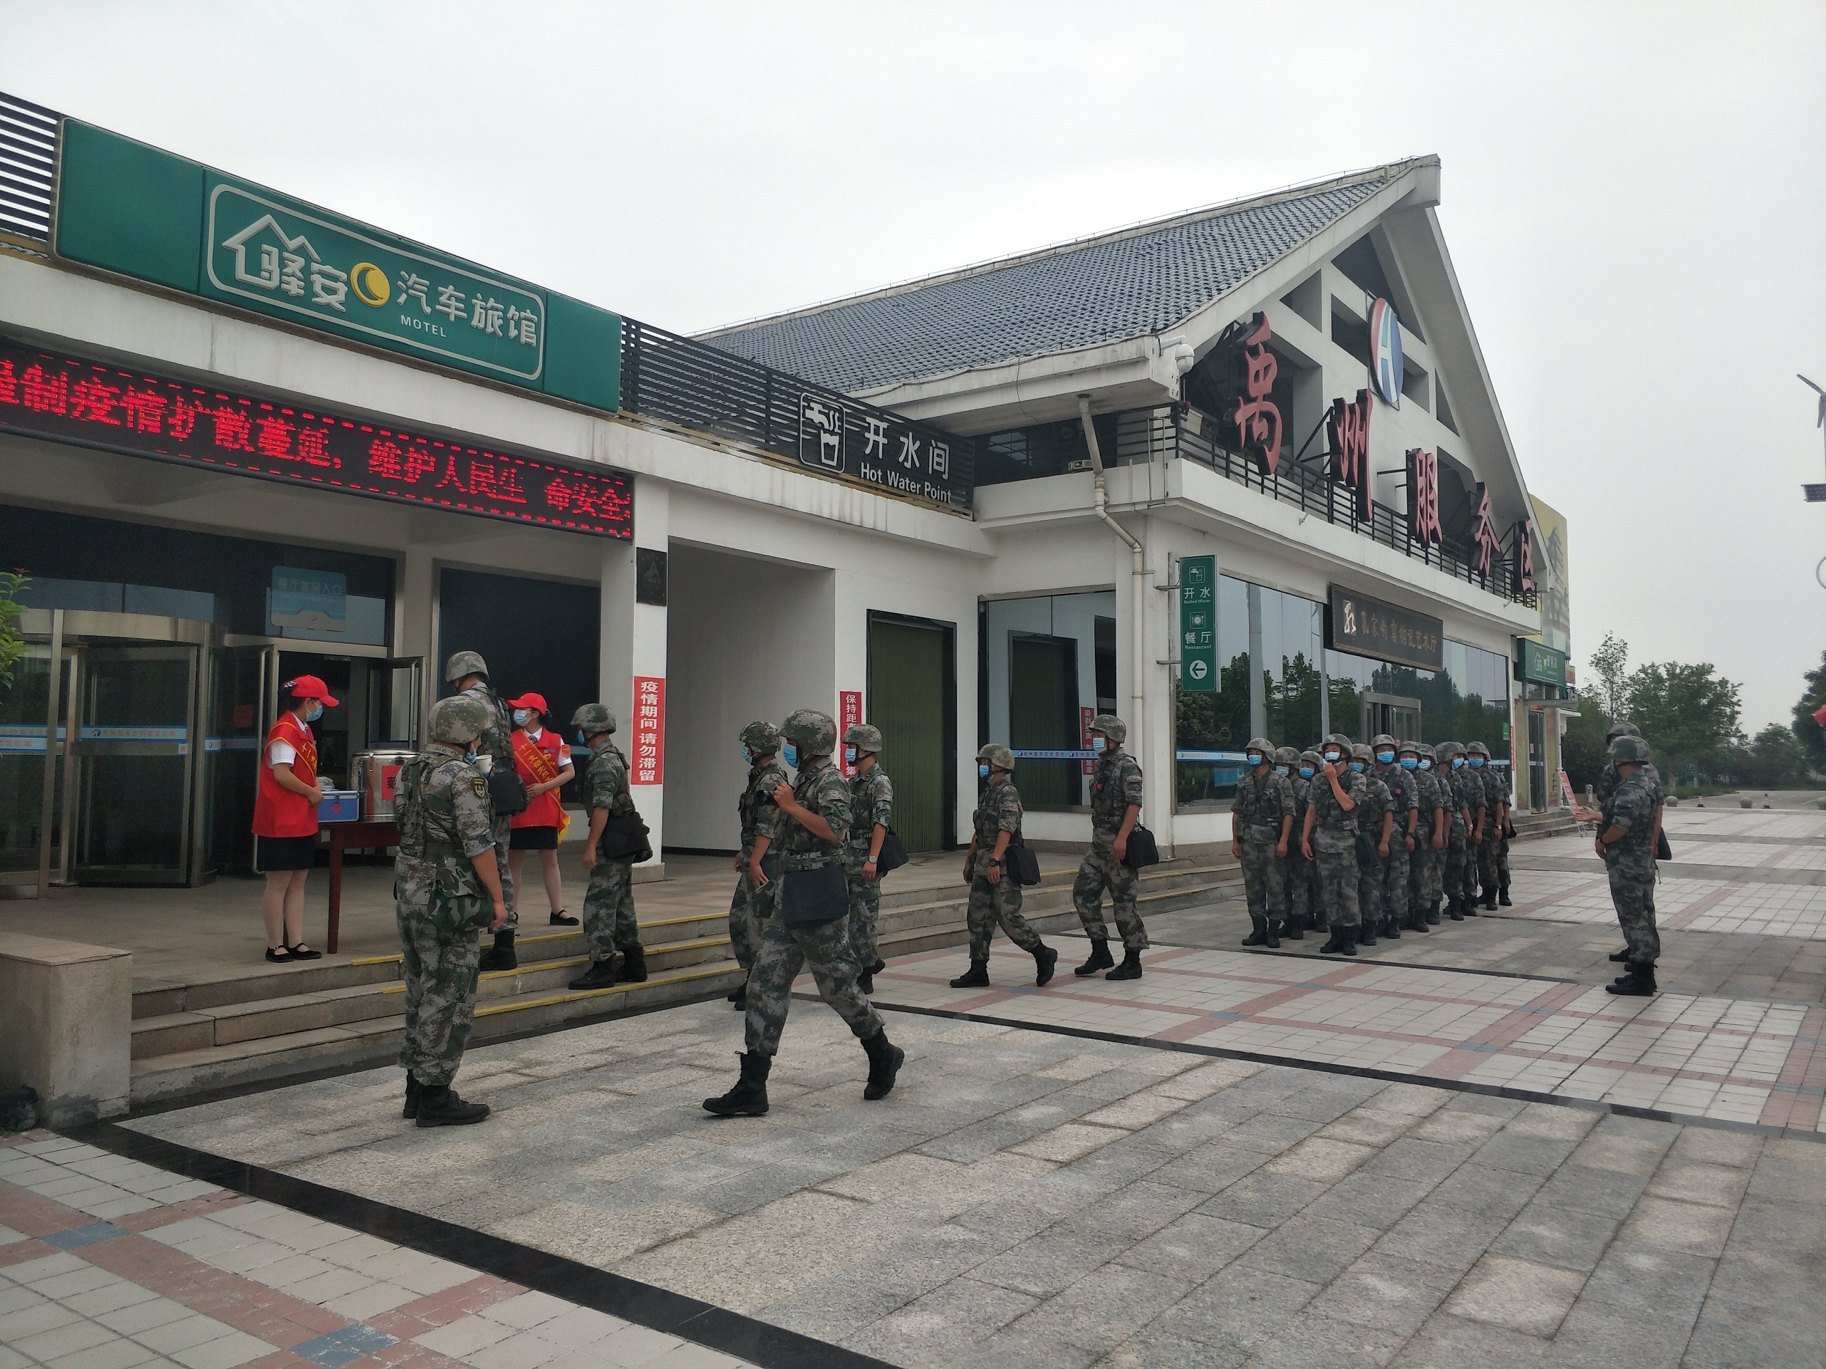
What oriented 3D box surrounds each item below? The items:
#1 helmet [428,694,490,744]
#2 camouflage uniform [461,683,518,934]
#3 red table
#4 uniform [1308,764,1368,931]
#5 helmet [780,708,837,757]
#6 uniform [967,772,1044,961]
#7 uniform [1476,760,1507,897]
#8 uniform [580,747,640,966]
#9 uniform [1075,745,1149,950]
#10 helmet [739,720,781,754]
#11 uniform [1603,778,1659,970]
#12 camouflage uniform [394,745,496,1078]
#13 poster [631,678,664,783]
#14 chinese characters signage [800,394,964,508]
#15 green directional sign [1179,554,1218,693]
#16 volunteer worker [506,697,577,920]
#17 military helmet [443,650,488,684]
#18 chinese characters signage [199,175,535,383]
[{"bbox_3d":[-1.968,0.152,5.740,0.270,0.215,0.240,3,-4,-40],"label":"helmet"},{"bbox_3d":[-2.601,0.740,8.000,0.380,1.500,0.470,-3,-5,37],"label":"camouflage uniform"},{"bbox_3d":[-3.304,1.250,8.429,0.560,0.770,1.200,-3,-5,37],"label":"red table"},{"bbox_3d":[3.540,1.351,11.000,0.490,1.360,0.310,-2,-4,30],"label":"uniform"},{"bbox_3d":[-0.456,0.213,5.780,0.265,0.205,0.235,0,-4,-12],"label":"helmet"},{"bbox_3d":[0.647,1.279,9.270,0.430,1.330,0.440,1,-4,-25],"label":"uniform"},{"bbox_3d":[6.147,1.519,14.134,0.500,1.400,0.320,-2,-4,37],"label":"uniform"},{"bbox_3d":[-1.877,1.030,8.164,0.330,1.361,0.480,0,-3,5],"label":"uniform"},{"bbox_3d":[1.419,1.164,9.400,0.420,1.460,0.460,2,-5,-28],"label":"uniform"},{"bbox_3d":[-0.961,0.337,8.300,0.265,0.200,0.235,0,-4,-6],"label":"helmet"},{"bbox_3d":[4.903,1.256,8.985,0.350,1.314,0.490,-2,-4,40],"label":"uniform"},{"bbox_3d":[-2.022,0.988,5.690,0.360,1.430,0.460,3,-4,-40],"label":"camouflage uniform"},{"bbox_3d":[-2.602,0.457,13.000,0.030,1.070,0.400,-3,-5,37],"label":"poster"},{"bbox_3d":[-0.320,-2.757,15.770,0.070,0.830,3.090,-3,-5,37],"label":"chinese characters signage"},{"bbox_3d":[3.251,-0.694,15.103,0.440,1.580,0.120,-2,-4,37],"label":"green directional sign"},{"bbox_3d":[-2.660,0.887,9.420,0.500,1.640,0.360,1,-4,-12],"label":"volunteer worker"},{"bbox_3d":[-2.819,-0.112,8.300,0.270,0.205,0.240,-2,-4,30],"label":"military helmet"},{"bbox_3d":[-4.074,-3.061,10.290,0.130,0.820,2.830,-2,-4,37],"label":"chinese characters signage"}]

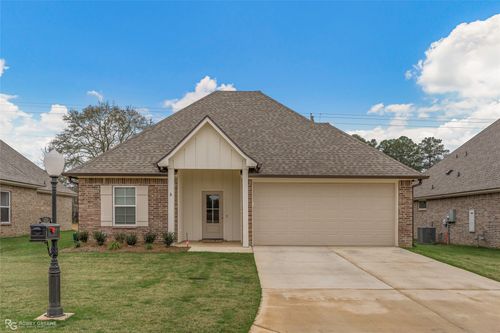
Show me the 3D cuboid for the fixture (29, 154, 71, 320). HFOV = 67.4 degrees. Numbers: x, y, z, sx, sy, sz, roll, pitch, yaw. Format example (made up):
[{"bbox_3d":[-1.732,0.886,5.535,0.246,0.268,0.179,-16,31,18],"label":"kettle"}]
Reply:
[{"bbox_3d":[-2.980,1.030,5.680,0.480,2.580,0.580,0,-4,-1],"label":"fixture"}]

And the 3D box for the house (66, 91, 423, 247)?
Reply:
[{"bbox_3d":[-0.300,-0.200,18.700,13.600,7.300,14.200,0,-4,-1],"label":"house"}]

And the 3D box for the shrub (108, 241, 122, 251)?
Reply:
[{"bbox_3d":[-4.770,2.800,13.300,0.480,0.360,0.470,0,-4,-1],"label":"shrub"}]

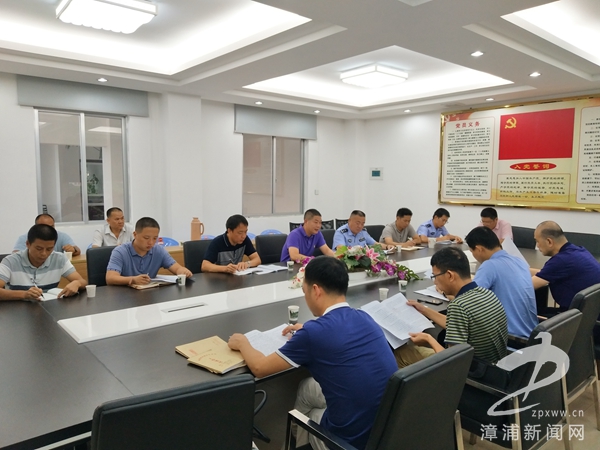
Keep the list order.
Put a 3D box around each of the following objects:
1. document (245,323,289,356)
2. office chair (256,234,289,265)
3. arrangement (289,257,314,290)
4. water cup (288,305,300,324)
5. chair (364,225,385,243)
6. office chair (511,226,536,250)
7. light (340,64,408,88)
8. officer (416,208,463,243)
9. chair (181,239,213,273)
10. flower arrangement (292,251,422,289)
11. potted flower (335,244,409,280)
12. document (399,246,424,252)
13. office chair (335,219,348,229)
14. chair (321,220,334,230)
[{"bbox_3d":[-0.140,0.621,2.509,0.400,0.020,0.300,-4,7,-40],"label":"document"},{"bbox_3d":[-0.140,0.626,5.216,0.560,0.970,0.600,-4,7,-35],"label":"office chair"},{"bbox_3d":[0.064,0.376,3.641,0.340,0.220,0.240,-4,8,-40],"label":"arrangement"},{"bbox_3d":[-0.034,0.537,2.735,0.070,0.080,0.070,0,6,0],"label":"water cup"},{"bbox_3d":[1.250,0.520,6.386,0.560,0.970,0.600,-4,7,-40],"label":"chair"},{"bbox_3d":[3.024,0.535,6.395,0.600,0.970,0.560,-4,7,-40],"label":"office chair"},{"bbox_3d":[1.029,-2.048,6.271,0.660,0.160,0.650,-4,7,-40],"label":"light"},{"bbox_3d":[1.904,0.377,6.271,0.720,1.220,0.580,4,7,31],"label":"officer"},{"bbox_3d":[-0.892,0.670,4.713,0.560,0.970,0.600,-5,8,-43],"label":"chair"},{"bbox_3d":[0.459,0.334,3.892,1.120,0.260,0.520,-2,6,-20],"label":"flower arrangement"},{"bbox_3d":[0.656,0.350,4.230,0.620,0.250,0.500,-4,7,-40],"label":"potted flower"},{"bbox_3d":[1.398,0.289,5.605,0.360,0.020,0.240,-4,8,-40],"label":"document"},{"bbox_3d":[0.972,0.387,7.586,0.520,0.920,0.560,-4,8,-40],"label":"office chair"},{"bbox_3d":[0.542,0.420,7.224,0.520,0.920,0.560,-4,8,-40],"label":"chair"}]

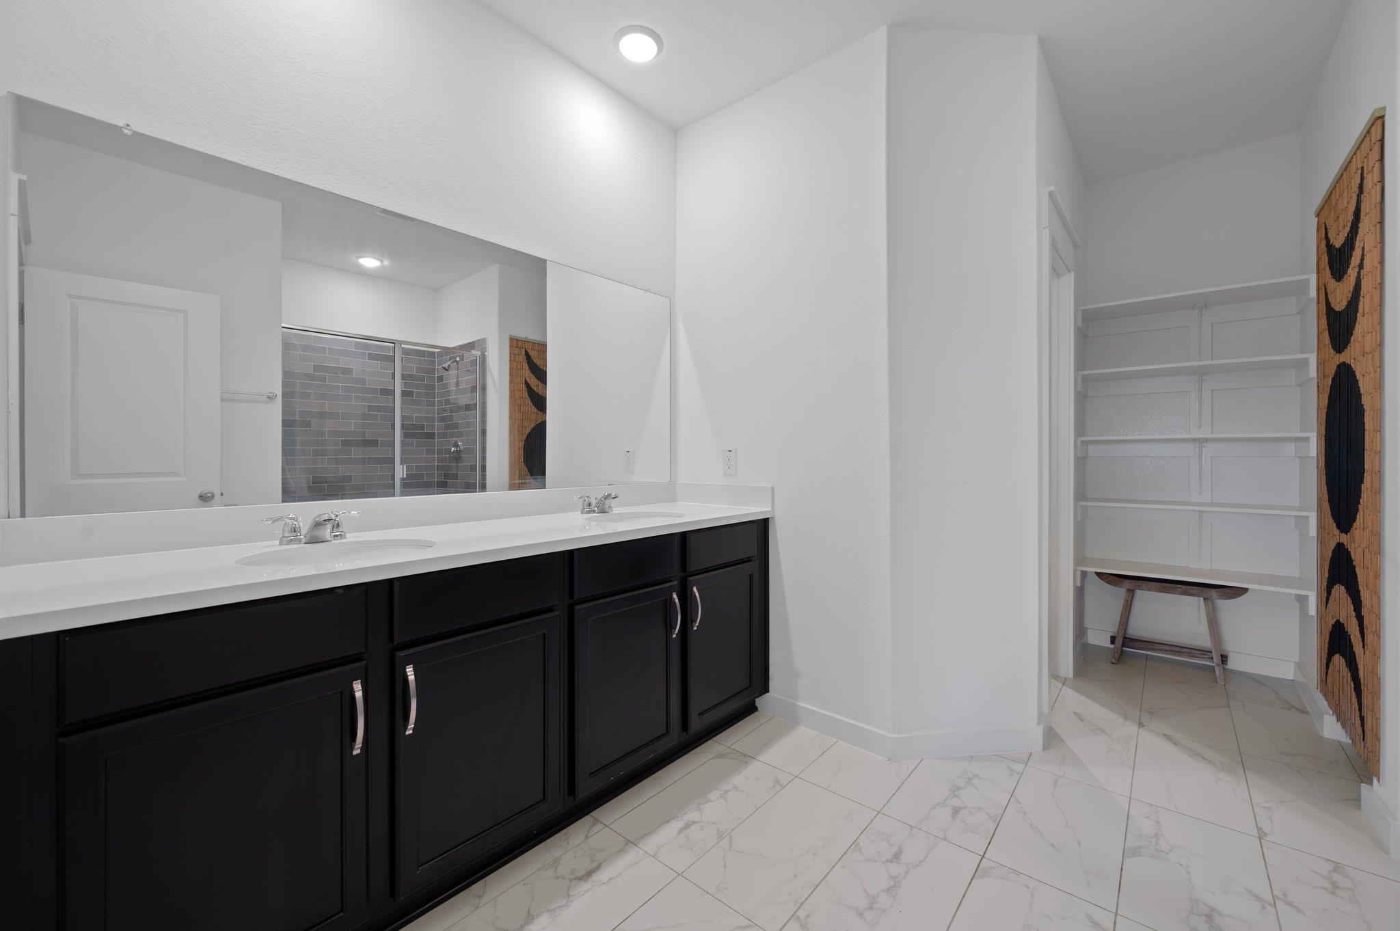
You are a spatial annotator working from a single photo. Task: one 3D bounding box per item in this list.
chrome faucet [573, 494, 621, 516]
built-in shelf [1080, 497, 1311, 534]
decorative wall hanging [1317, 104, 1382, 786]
[{"bbox_3d":[-0.394,0.161,2.291,0.163,0.086,0.225,0,1,41],"label":"chrome faucet"},{"bbox_3d":[2.556,0.261,2.880,0.880,0.108,0.400,0,1,41],"label":"built-in shelf"},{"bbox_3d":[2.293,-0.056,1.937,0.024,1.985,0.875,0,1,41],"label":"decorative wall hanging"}]

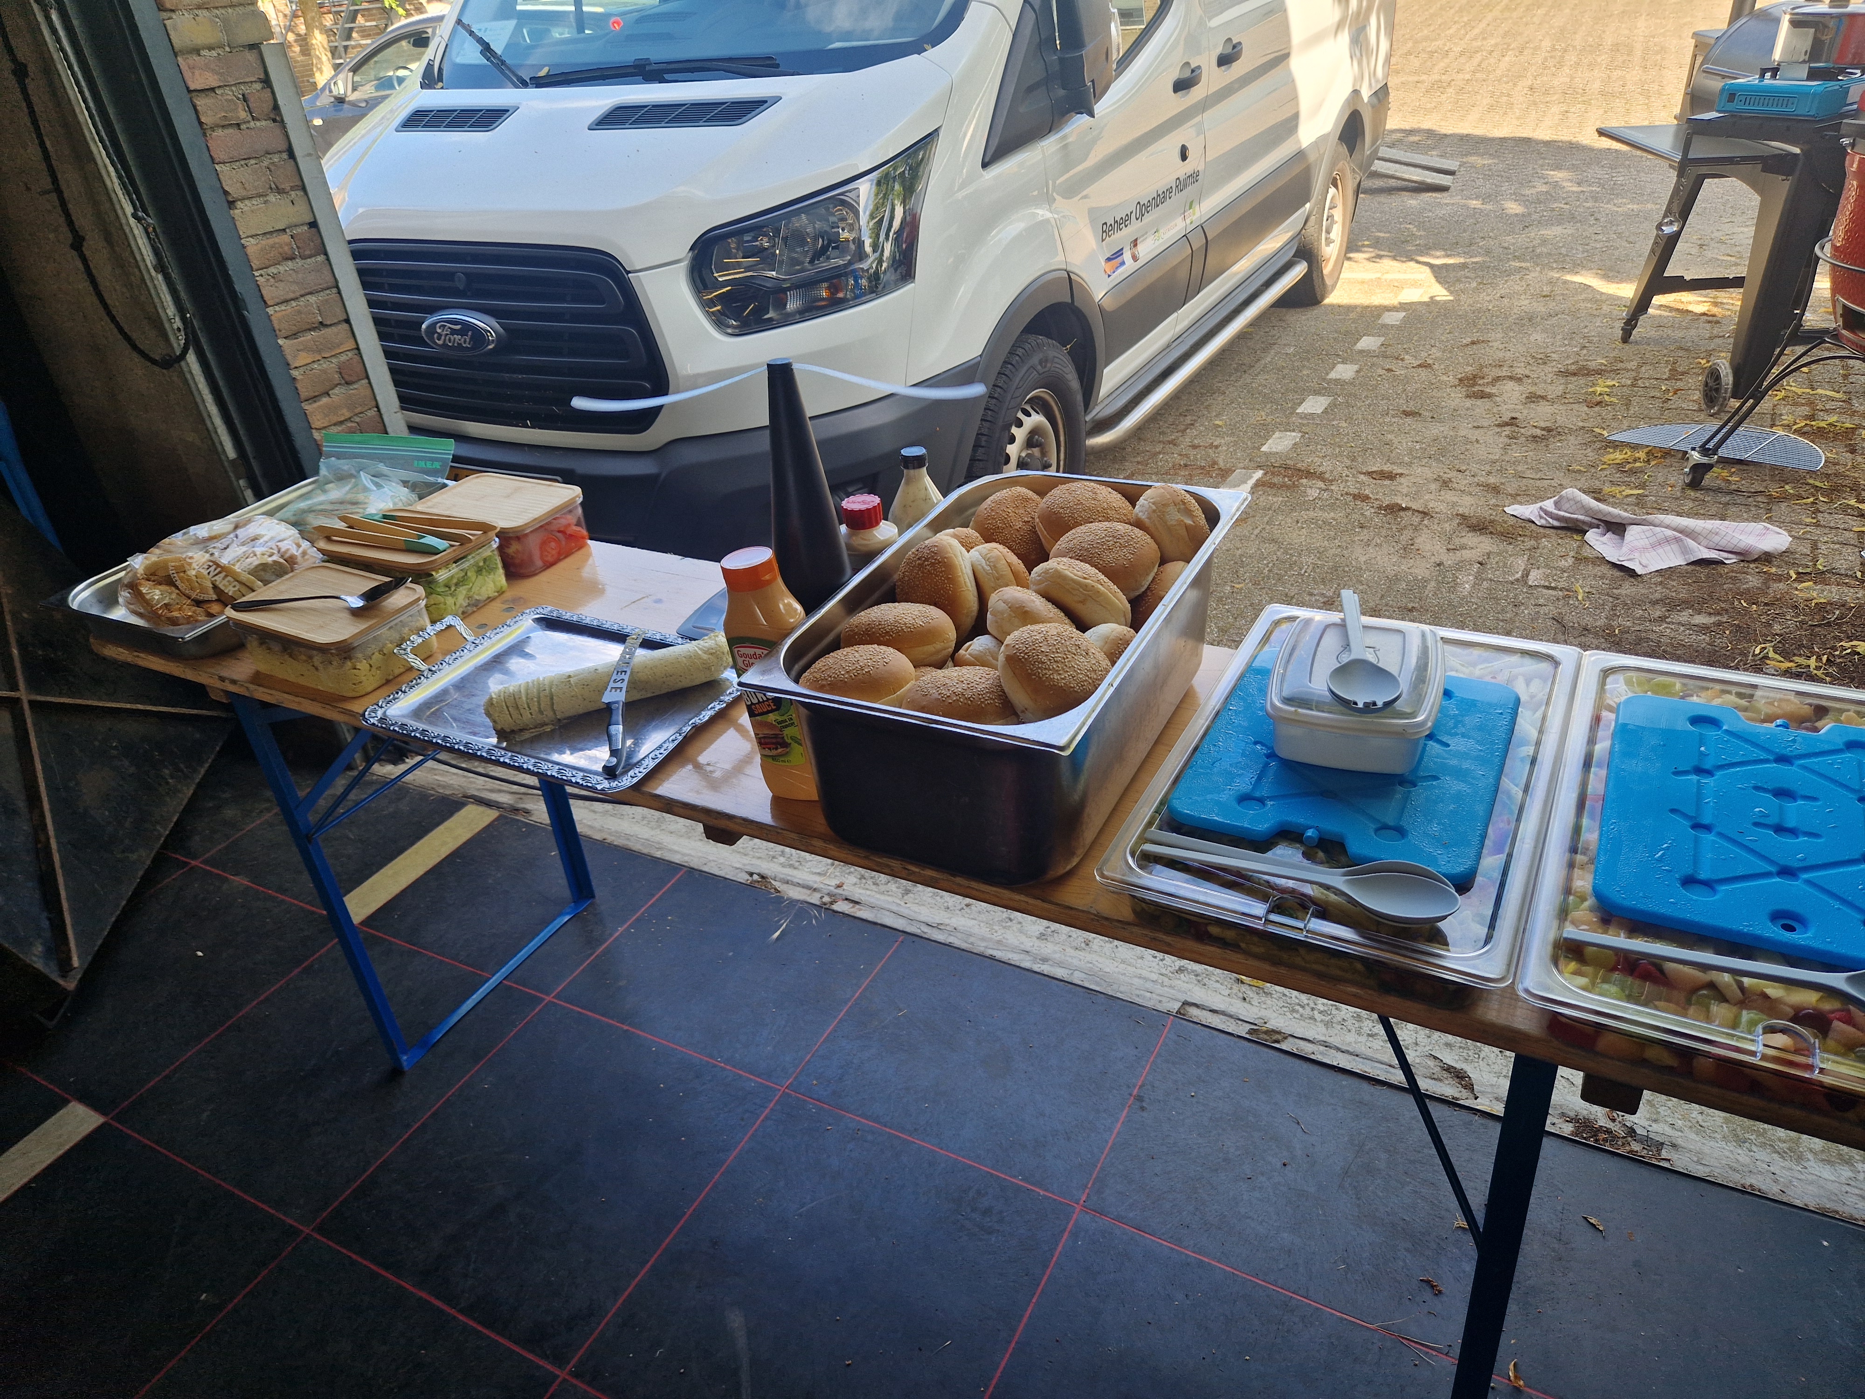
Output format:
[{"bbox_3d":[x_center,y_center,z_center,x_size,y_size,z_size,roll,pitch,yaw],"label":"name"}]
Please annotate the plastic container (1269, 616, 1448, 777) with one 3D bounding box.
[{"bbox_3d":[0.400,-0.008,1.175,0.140,0.068,0.182,8,34,21],"label":"plastic container"}]

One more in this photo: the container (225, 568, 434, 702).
[{"bbox_3d":[-0.792,-0.094,1.653,0.245,0.084,0.160,13,37,28],"label":"container"}]

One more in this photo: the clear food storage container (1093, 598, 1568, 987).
[{"bbox_3d":[0.409,0.076,1.183,0.325,0.071,0.530,12,36,27],"label":"clear food storage container"}]

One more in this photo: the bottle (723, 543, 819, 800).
[{"bbox_3d":[-0.156,-0.021,1.257,0.083,0.258,0.056,2,31,22],"label":"bottle"}]

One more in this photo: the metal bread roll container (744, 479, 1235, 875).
[{"bbox_3d":[0.096,-0.034,1.304,0.325,0.200,0.530,11,35,26],"label":"metal bread roll container"}]

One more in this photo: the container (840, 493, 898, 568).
[{"bbox_3d":[-0.078,-0.172,1.582,0.074,0.172,0.074,-16,33,-16],"label":"container"}]

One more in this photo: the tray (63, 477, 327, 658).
[{"bbox_3d":[-0.981,-0.207,1.877,0.325,0.066,0.530,12,36,26],"label":"tray"}]

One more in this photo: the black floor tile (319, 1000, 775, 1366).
[{"bbox_3d":[-0.569,0.698,1.877,0.500,0.010,0.500,12,36,26],"label":"black floor tile"}]

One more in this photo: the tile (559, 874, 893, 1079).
[{"bbox_3d":[-0.363,0.480,2.198,0.500,0.010,0.379,12,36,26],"label":"tile"}]

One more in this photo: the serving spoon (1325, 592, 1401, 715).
[{"bbox_3d":[0.394,-0.050,1.151,0.063,0.033,0.220,2,32,12],"label":"serving spoon"}]

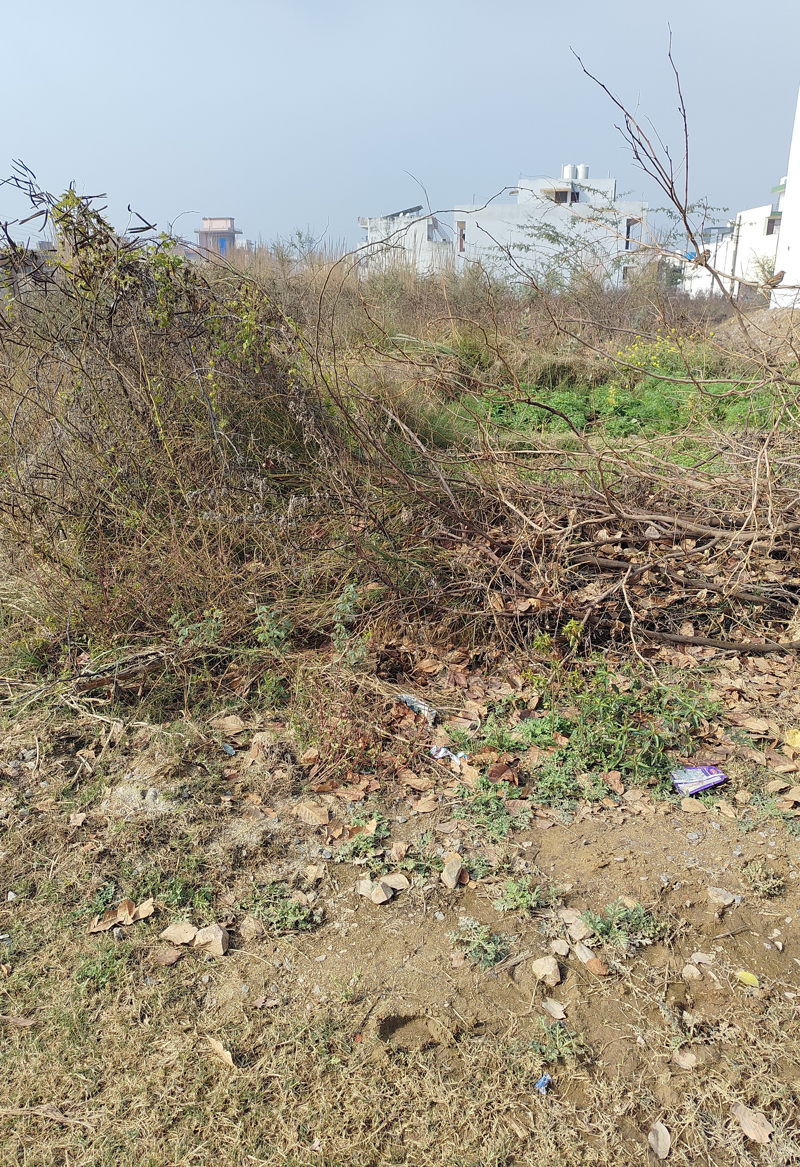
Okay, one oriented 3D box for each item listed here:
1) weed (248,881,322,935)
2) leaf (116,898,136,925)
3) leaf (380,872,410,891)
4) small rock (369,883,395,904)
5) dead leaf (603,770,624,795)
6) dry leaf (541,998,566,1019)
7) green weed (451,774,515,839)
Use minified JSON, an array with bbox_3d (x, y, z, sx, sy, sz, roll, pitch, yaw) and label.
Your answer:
[{"bbox_3d":[-0.289,0.819,2.044,0.190,0.067,0.143,0,18,0],"label":"weed"},{"bbox_3d":[-0.689,0.825,2.037,0.050,0.045,0.060,-1,21,0],"label":"leaf"},{"bbox_3d":[-0.012,0.787,2.136,0.080,0.025,0.060,-1,21,0],"label":"leaf"},{"bbox_3d":[-0.048,0.810,2.113,0.063,0.041,0.056,0,18,0],"label":"small rock"},{"bbox_3d":[0.720,0.653,2.661,0.061,0.035,0.106,-6,19,-18],"label":"dead leaf"},{"bbox_3d":[0.336,0.931,1.771,0.043,0.016,0.058,-10,21,-26],"label":"dry leaf"},{"bbox_3d":[0.253,0.678,2.453,0.184,0.111,0.230,0,18,0],"label":"green weed"}]

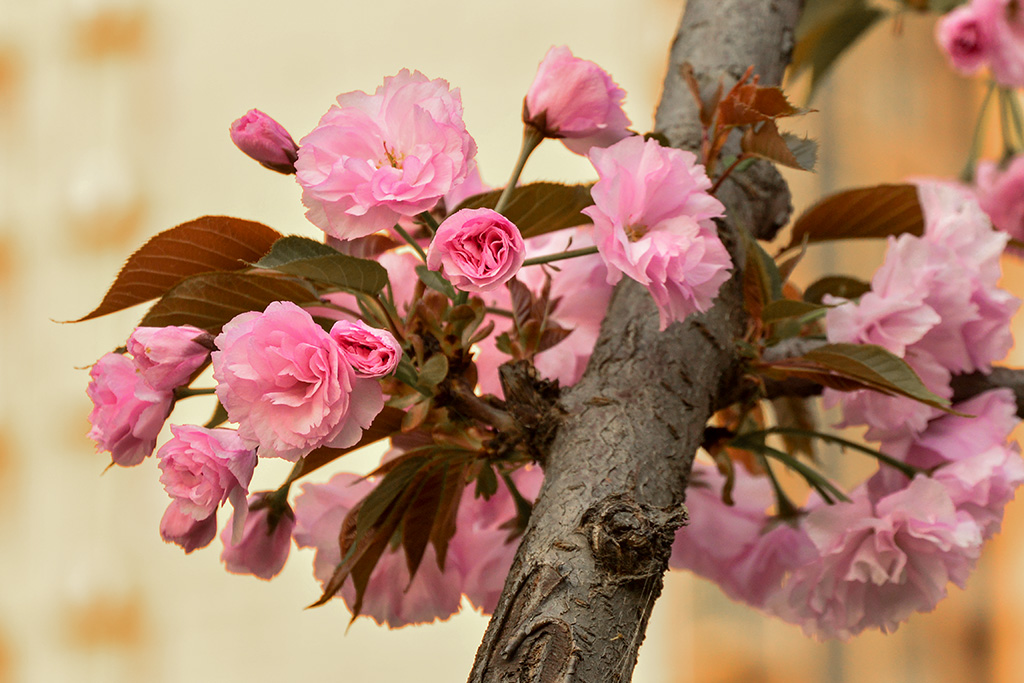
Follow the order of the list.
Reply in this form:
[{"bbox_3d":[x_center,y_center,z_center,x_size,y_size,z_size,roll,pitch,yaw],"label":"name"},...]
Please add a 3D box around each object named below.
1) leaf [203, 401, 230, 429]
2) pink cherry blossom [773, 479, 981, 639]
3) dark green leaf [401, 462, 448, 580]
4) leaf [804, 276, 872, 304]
[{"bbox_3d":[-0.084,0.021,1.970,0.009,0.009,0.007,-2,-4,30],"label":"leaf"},{"bbox_3d":[0.109,0.065,2.060,0.064,0.050,0.048,0,24,-3],"label":"pink cherry blossom"},{"bbox_3d":[-0.025,0.052,1.970,0.009,0.034,0.011,18,0,16],"label":"dark green leaf"},{"bbox_3d":[0.097,-0.015,2.030,0.022,0.008,0.013,3,-7,-12],"label":"leaf"}]

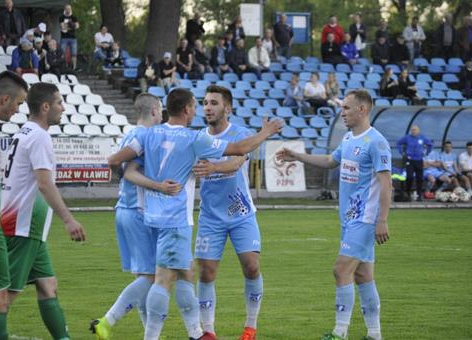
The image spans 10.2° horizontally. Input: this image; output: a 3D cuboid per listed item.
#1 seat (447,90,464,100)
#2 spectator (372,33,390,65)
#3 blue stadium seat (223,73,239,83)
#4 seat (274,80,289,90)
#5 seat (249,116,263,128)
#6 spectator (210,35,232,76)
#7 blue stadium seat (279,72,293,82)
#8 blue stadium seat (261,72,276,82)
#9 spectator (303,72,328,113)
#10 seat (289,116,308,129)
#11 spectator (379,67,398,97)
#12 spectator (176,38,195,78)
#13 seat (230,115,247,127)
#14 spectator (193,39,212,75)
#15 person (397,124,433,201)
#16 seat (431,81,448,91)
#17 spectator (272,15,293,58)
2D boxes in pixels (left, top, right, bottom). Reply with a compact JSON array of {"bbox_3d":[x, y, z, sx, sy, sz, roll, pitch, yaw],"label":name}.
[{"bbox_3d":[5.838,-1.982,70.386,0.420,0.290,0.400,0,1,-18],"label":"seat"},{"bbox_3d":[4.020,-3.110,72.881,0.530,1.270,0.750,0,1,-20],"label":"spectator"},{"bbox_3d":[-0.137,-2.413,69.768,0.430,0.270,0.400,0,1,-20],"label":"blue stadium seat"},{"bbox_3d":[1.175,-2.144,68.600,0.430,0.310,0.400,0,1,-15],"label":"seat"},{"bbox_3d":[0.552,-1.161,65.180,0.430,0.310,0.410,0,1,-21],"label":"seat"},{"bbox_3d":[-0.331,-2.916,70.384,0.570,1.270,0.750,0,1,-20],"label":"spectator"},{"bbox_3d":[1.380,-2.361,69.175,0.420,0.330,0.410,0,1,-13],"label":"blue stadium seat"},{"bbox_3d":[0.848,-2.372,69.300,0.430,0.310,0.400,0,1,-15],"label":"blue stadium seat"},{"bbox_3d":[2.054,-1.874,68.199,0.600,1.250,0.780,0,1,-20],"label":"spectator"},{"bbox_3d":[1.544,-1.144,65.619,0.420,0.330,0.410,0,1,-13],"label":"seat"},{"bbox_3d":[3.921,-2.036,68.298,0.500,1.200,0.700,0,1,-25],"label":"spectator"},{"bbox_3d":[-1.335,-2.821,70.238,0.500,1.270,0.750,0,1,-18],"label":"spectator"},{"bbox_3d":[0.049,-1.166,65.218,0.420,0.330,0.410,0,1,-13],"label":"seat"},{"bbox_3d":[-0.901,-2.841,70.382,0.530,1.260,0.780,0,1,-35],"label":"spectator"},{"bbox_3d":[4.166,-0.168,62.000,0.790,1.770,0.380,0,1,-2],"label":"person"},{"bbox_3d":[5.352,-2.125,69.520,0.420,0.330,0.410,0,1,-13],"label":"seat"},{"bbox_3d":[1.266,-3.367,72.300,0.520,1.740,0.340,0,1,-32],"label":"spectator"}]

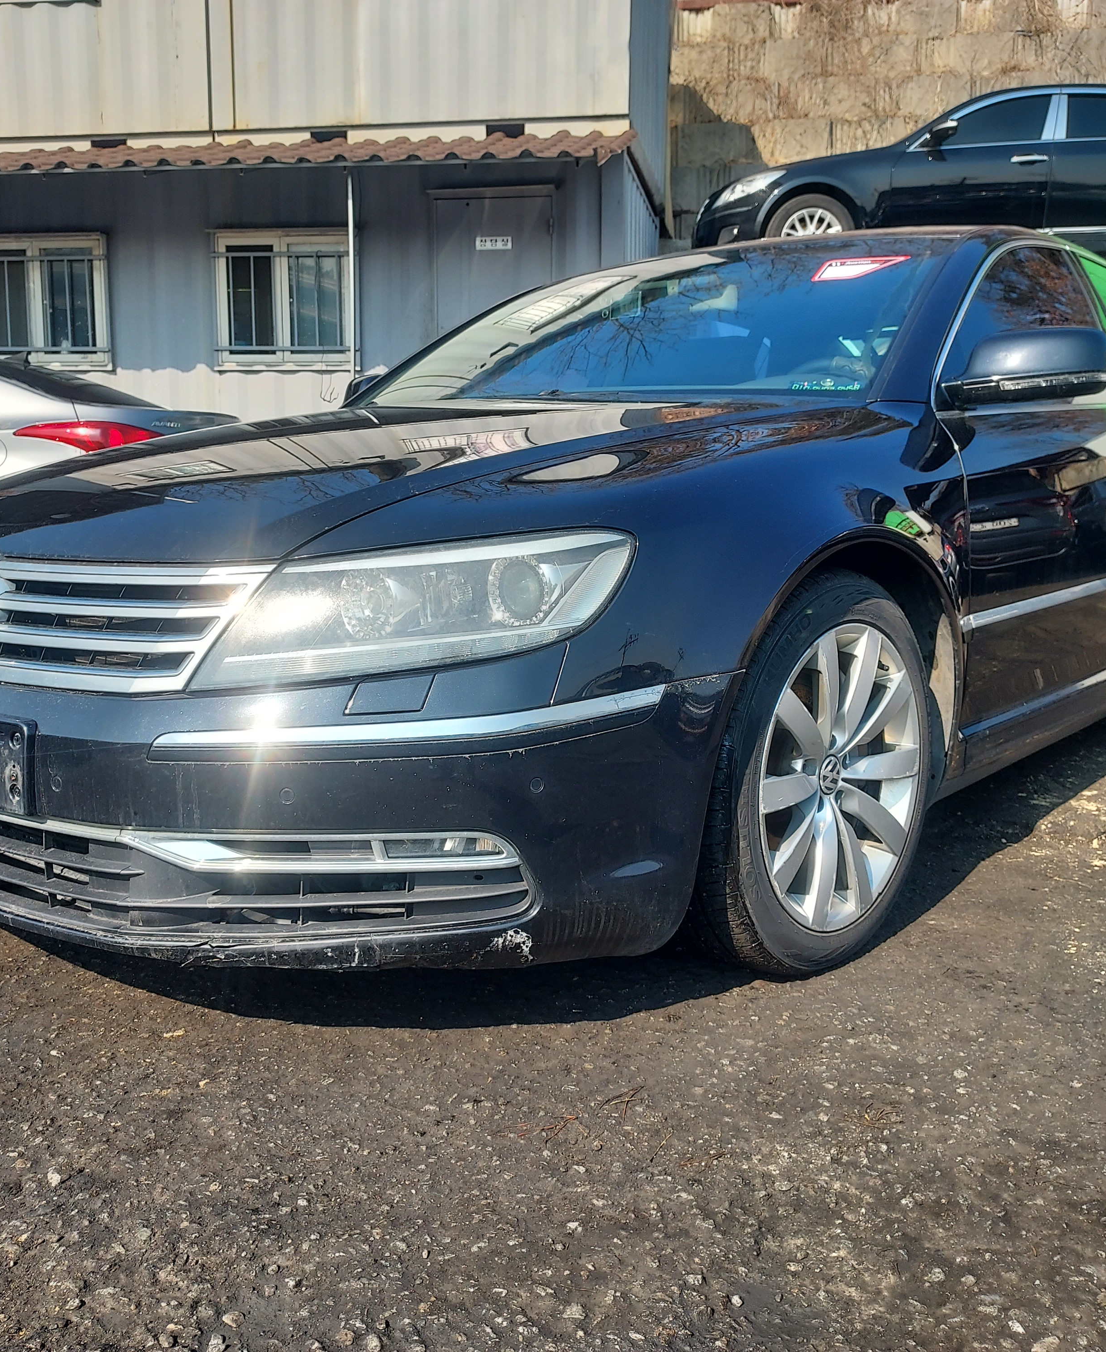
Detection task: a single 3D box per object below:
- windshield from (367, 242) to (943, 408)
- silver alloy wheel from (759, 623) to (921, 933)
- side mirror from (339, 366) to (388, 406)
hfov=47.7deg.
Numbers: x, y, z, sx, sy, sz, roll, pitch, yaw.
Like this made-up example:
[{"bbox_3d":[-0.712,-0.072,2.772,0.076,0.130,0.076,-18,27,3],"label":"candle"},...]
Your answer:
[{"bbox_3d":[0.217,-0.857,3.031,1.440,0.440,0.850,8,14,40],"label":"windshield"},{"bbox_3d":[0.412,0.156,2.098,0.200,0.512,0.512,9,14,42],"label":"silver alloy wheel"},{"bbox_3d":[-0.541,-0.797,3.647,0.235,0.165,0.210,8,14,40],"label":"side mirror"}]

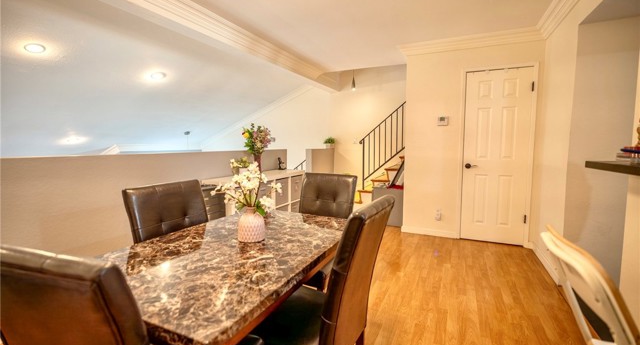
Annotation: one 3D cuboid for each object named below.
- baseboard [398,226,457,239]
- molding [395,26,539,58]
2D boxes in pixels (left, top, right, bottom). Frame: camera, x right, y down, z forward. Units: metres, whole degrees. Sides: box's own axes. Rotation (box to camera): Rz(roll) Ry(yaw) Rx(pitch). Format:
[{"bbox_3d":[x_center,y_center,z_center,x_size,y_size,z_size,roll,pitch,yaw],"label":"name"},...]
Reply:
[{"bbox_3d":[1.433,0.778,3.723,0.700,0.090,0.020,2,6,26],"label":"baseboard"},{"bbox_3d":[1.701,-1.523,3.316,1.530,0.125,0.110,2,6,26],"label":"molding"}]

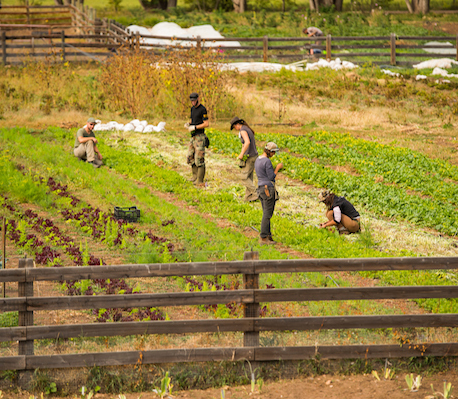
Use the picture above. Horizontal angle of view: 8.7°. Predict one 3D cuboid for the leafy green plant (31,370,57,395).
[{"bbox_3d":[-1.988,1.972,32.300,0.270,0.240,0.230,0,6,0],"label":"leafy green plant"}]

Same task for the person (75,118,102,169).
[{"bbox_3d":[-2.836,-1.144,60.500,0.680,0.920,0.520,6,8,45],"label":"person"}]

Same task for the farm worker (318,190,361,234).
[{"bbox_3d":[1.806,0.212,49.000,0.740,0.740,0.520,-1,5,-10],"label":"farm worker"}]

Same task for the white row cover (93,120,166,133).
[{"bbox_3d":[-2.308,-1.644,67.500,1.800,0.280,0.600,0,6,0],"label":"white row cover"}]

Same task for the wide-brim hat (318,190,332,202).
[{"bbox_3d":[1.561,-0.046,49.000,0.260,0.140,0.220,-36,10,-5],"label":"wide-brim hat"}]

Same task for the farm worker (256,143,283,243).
[{"bbox_3d":[0.647,-0.094,48.500,0.440,1.640,0.450,-4,7,-36],"label":"farm worker"}]

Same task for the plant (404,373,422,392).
[{"bbox_3d":[1.922,1.917,31.400,0.180,0.210,0.150,0,5,0],"label":"plant"}]

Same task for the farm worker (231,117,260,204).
[{"bbox_3d":[0.282,-0.727,54.500,0.540,1.560,0.460,0,5,0],"label":"farm worker"}]

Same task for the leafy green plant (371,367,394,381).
[{"bbox_3d":[1.690,1.916,33.000,0.230,0.140,0.180,0,6,0],"label":"leafy green plant"}]

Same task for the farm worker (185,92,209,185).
[{"bbox_3d":[-0.614,-1.179,58.400,0.440,1.790,0.520,-5,7,-44],"label":"farm worker"}]

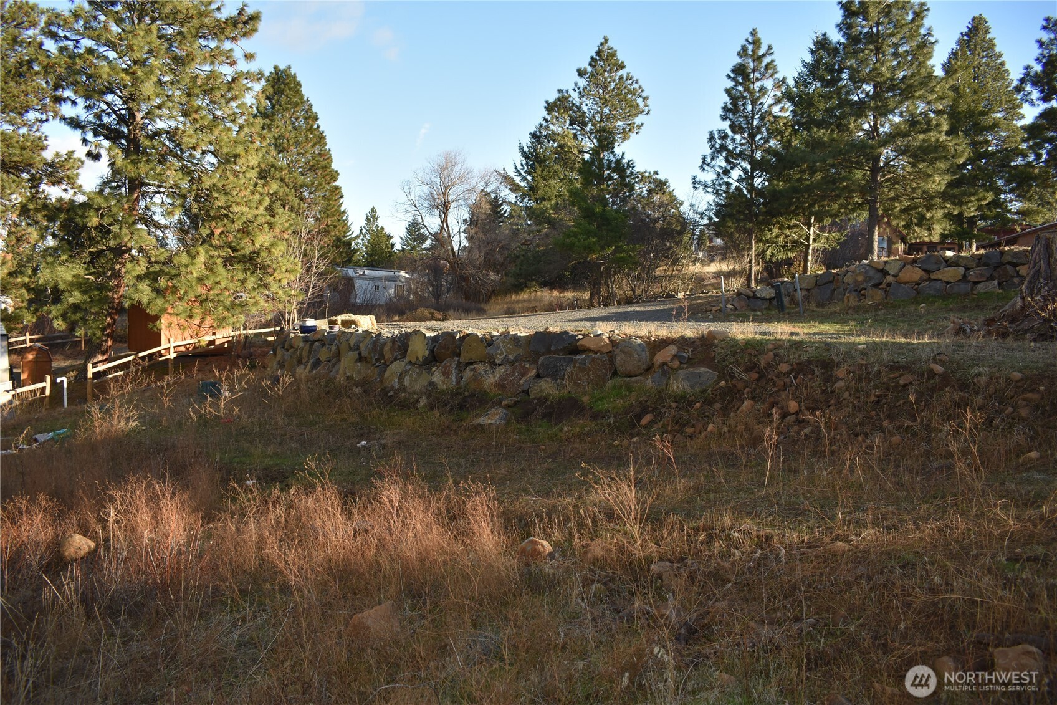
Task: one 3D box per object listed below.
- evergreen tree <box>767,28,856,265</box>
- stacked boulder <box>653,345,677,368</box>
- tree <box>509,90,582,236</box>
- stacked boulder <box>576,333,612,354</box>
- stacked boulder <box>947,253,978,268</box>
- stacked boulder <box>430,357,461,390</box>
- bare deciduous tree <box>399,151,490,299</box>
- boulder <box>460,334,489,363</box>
[{"bbox_3d":[10.510,-7.324,29.500,3.223,9.212,3.124,0,2,0],"label":"evergreen tree"},{"bbox_3d":[2.542,0.061,14.700,0.475,0.413,0.400,0,3,0],"label":"stacked boulder"},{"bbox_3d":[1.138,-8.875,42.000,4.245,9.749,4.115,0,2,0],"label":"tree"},{"bbox_3d":[1.175,-0.161,14.100,0.600,0.356,0.500,0,2,14],"label":"stacked boulder"},{"bbox_3d":[12.877,-2.727,23.500,0.906,0.441,0.600,0,3,0],"label":"stacked boulder"},{"bbox_3d":[-1.719,0.438,16.500,0.650,0.666,0.520,0,1,11],"label":"stacked boulder"},{"bbox_3d":[-4.970,-7.583,47.000,5.278,8.757,4.750,0,2,0],"label":"bare deciduous tree"},{"bbox_3d":[-1.018,-0.085,14.800,0.513,0.538,0.500,0,2,14],"label":"boulder"}]

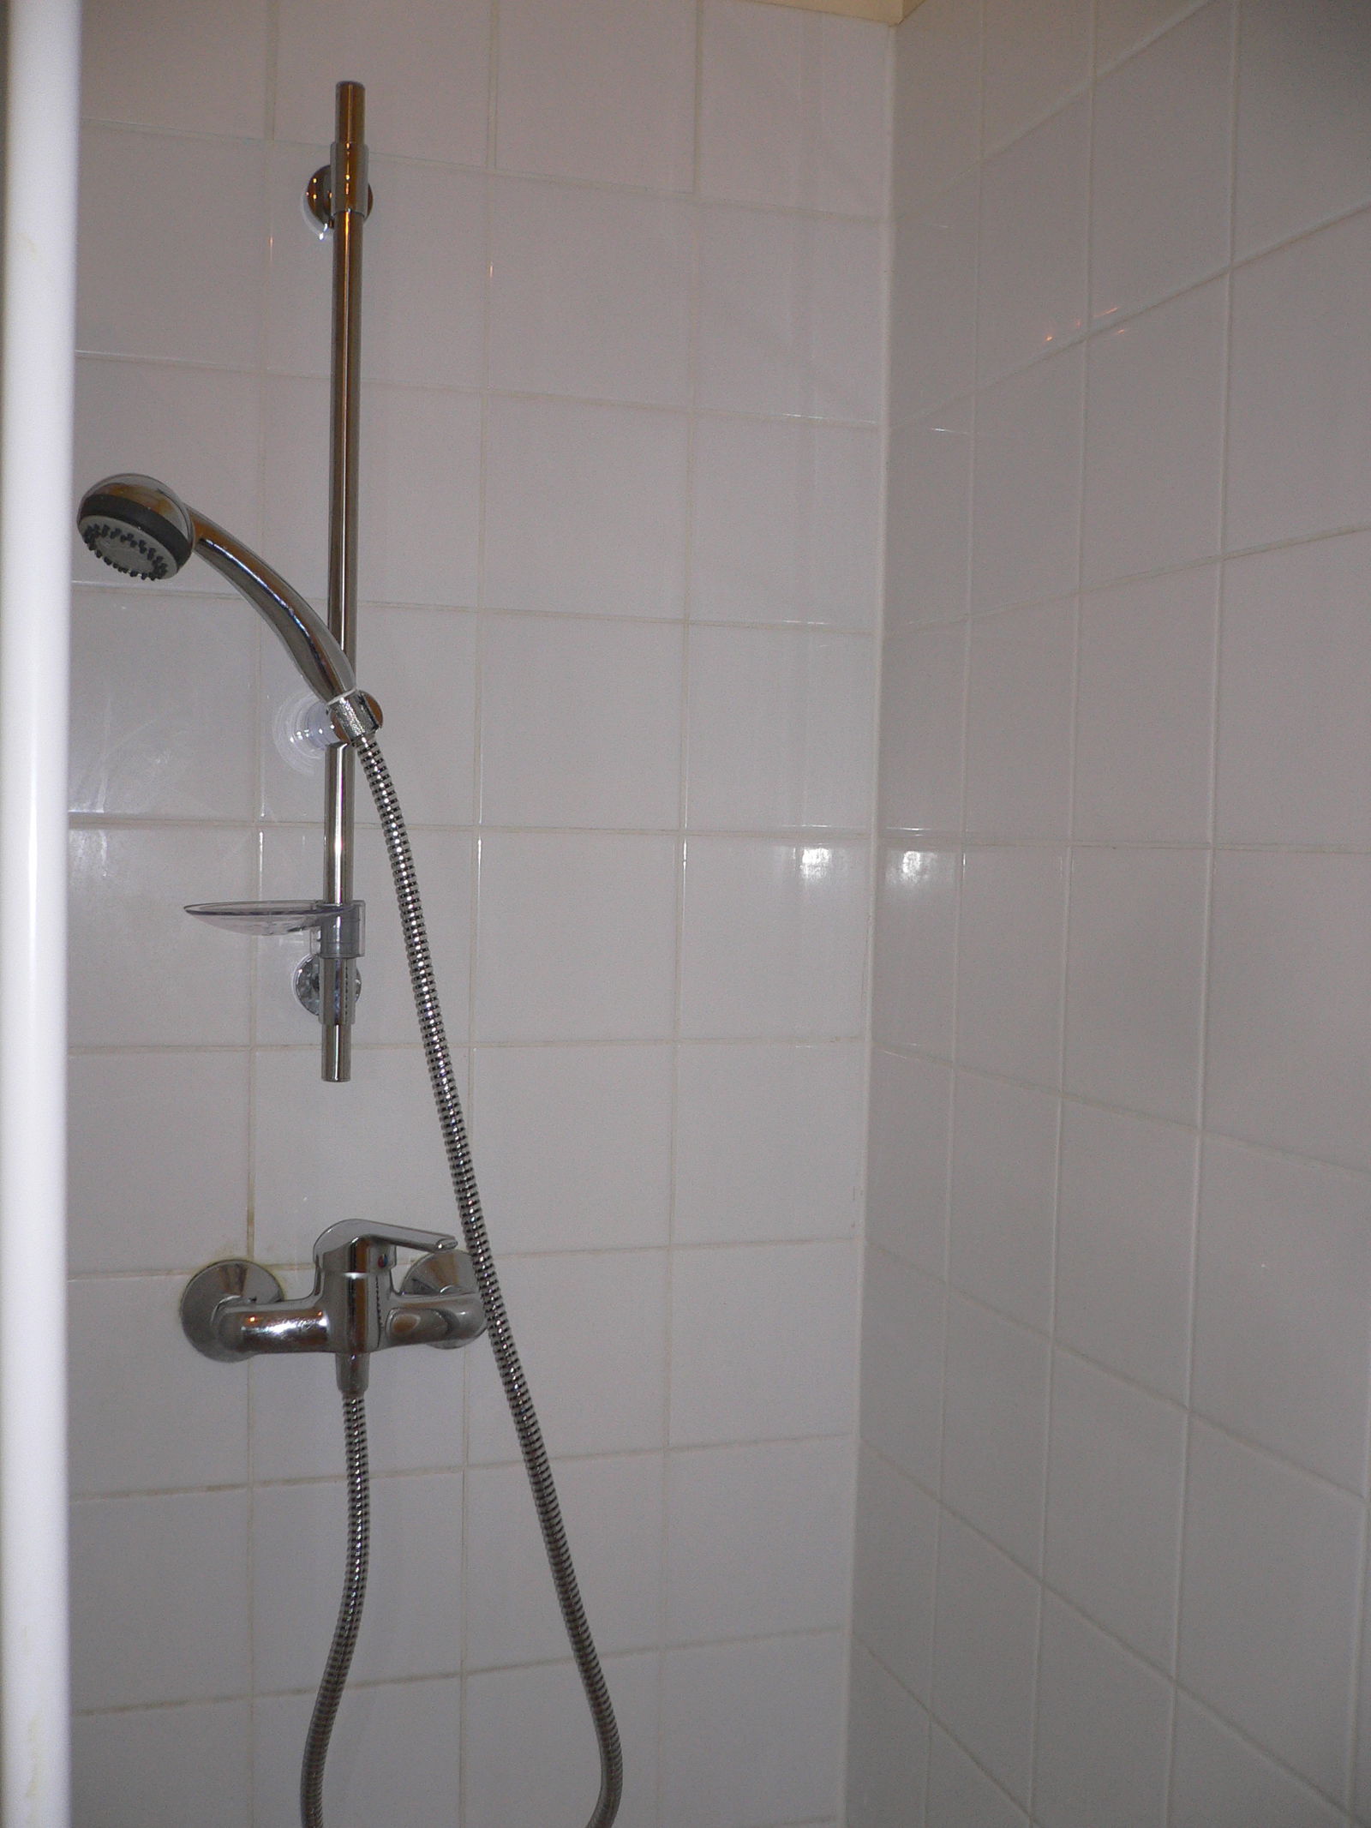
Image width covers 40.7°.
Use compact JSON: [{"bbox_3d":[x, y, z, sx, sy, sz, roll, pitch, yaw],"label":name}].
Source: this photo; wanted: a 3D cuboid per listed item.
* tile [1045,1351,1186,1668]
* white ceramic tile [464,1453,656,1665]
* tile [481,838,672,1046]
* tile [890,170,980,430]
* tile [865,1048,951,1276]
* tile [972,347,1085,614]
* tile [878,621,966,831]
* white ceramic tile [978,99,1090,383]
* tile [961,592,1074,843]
[{"bbox_3d":[0.248,0.335,1.055,0.010,0.148,0.141,1,3,-19],"label":"tile"},{"bbox_3d":[-0.089,0.471,1.351,0.149,0.150,0.010,1,3,-19],"label":"white ceramic tile"},{"bbox_3d":[-0.078,0.016,1.331,0.149,0.150,0.010,1,3,-19],"label":"tile"},{"bbox_3d":[0.178,-0.433,1.302,0.010,0.150,0.142,1,3,-19],"label":"tile"},{"bbox_3d":[0.163,0.174,1.329,0.010,0.150,0.142,1,3,-19],"label":"tile"},{"bbox_3d":[0.221,-0.274,1.176,0.010,0.150,0.143,1,3,-19],"label":"tile"},{"bbox_3d":[0.171,-0.129,1.315,0.010,0.150,0.142,1,3,-19],"label":"tile"},{"bbox_3d":[0.225,-0.427,1.177,0.010,0.150,0.145,0,3,-19],"label":"white ceramic tile"},{"bbox_3d":[0.215,-0.121,1.170,0.010,0.148,0.141,1,3,-19],"label":"tile"}]

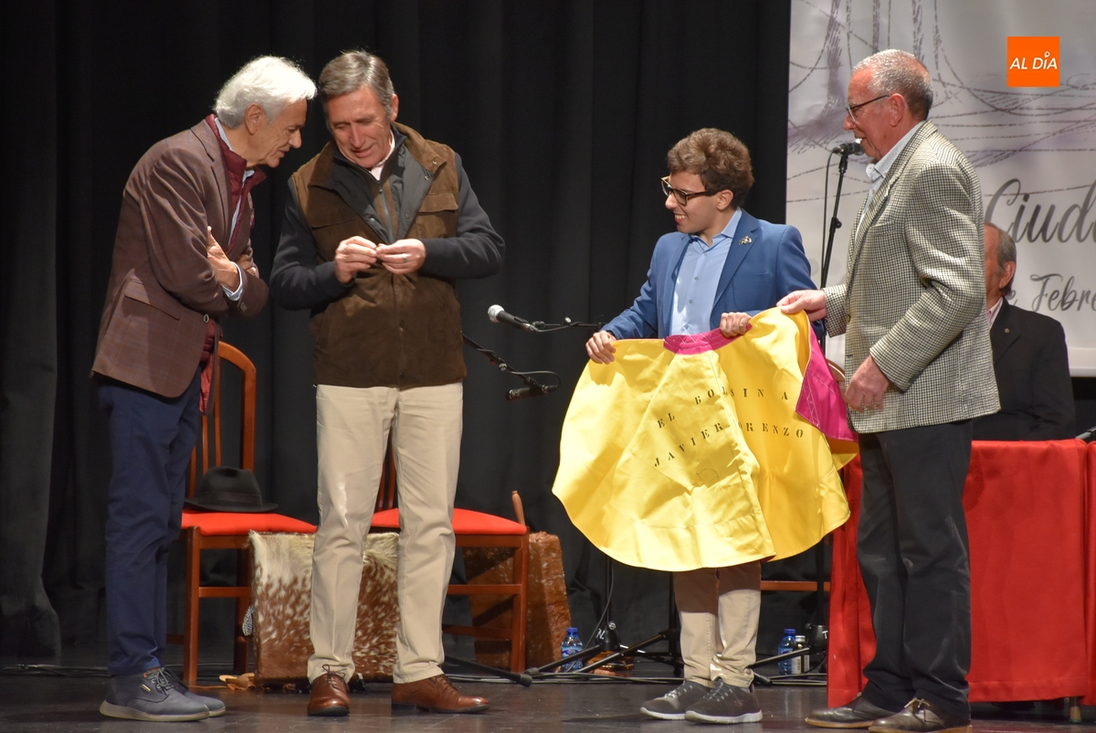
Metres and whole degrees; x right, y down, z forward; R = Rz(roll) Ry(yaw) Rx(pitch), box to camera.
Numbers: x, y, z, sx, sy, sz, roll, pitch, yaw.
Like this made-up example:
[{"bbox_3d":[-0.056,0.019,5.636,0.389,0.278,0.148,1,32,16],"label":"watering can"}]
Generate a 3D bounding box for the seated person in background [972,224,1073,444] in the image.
[{"bbox_3d":[1.245,0.255,16.500,0.540,1.330,0.750,1,1,14],"label":"seated person in background"}]

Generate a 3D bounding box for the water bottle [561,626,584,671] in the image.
[{"bbox_3d":[0.072,0.842,17.680,0.064,0.137,0.064,0,1,0],"label":"water bottle"}]

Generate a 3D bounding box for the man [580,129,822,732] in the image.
[{"bbox_3d":[0.405,0.152,15.620,0.540,1.555,0.420,2,2,30],"label":"man"}]

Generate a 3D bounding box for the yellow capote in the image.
[{"bbox_3d":[0.399,0.187,15.300,0.780,0.680,0.300,1,1,7],"label":"yellow capote"}]

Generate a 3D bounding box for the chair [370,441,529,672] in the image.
[{"bbox_3d":[-0.382,0.428,17.790,0.450,0.965,0.500,0,1,-32],"label":"chair"}]

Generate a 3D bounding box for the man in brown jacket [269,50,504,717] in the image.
[{"bbox_3d":[-0.426,0.042,15.700,0.610,1.740,0.440,1,1,-8],"label":"man in brown jacket"}]

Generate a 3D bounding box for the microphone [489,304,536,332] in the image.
[{"bbox_3d":[-0.100,-0.139,16.900,0.052,0.055,0.200,0,14,-38],"label":"microphone"}]

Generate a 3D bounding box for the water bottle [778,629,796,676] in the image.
[{"bbox_3d":[0.697,0.829,17.200,0.064,0.138,0.064,1,1,0],"label":"water bottle"}]

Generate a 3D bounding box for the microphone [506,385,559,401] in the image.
[{"bbox_3d":[-0.045,0.074,16.800,0.170,0.038,0.032,-11,-6,34],"label":"microphone"}]

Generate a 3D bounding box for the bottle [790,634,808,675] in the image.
[{"bbox_3d":[0.742,0.852,17.450,0.055,0.122,0.055,0,1,0],"label":"bottle"}]

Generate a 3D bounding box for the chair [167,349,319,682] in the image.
[{"bbox_3d":[-0.920,0.397,16.600,0.450,0.950,0.500,1,2,-27],"label":"chair"}]

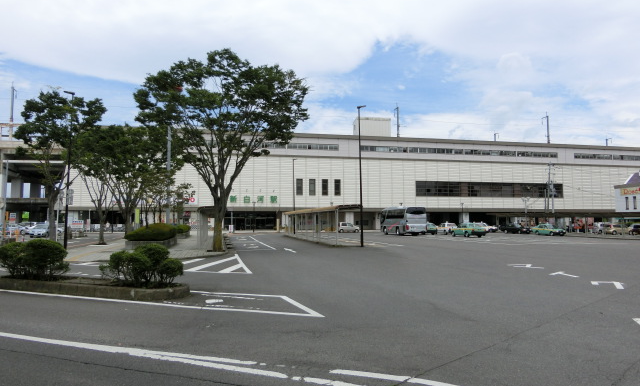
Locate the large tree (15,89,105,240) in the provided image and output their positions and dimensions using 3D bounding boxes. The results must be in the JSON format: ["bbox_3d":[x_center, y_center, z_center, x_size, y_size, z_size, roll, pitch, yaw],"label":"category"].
[{"bbox_3d":[-13.014,-1.047,23.117,4.600,8.200,4.400,1,-4,-13],"label":"large tree"}]

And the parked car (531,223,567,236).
[{"bbox_3d":[30.005,4.743,60.618,1.700,1.500,4.650,1,-4,-13],"label":"parked car"}]

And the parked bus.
[{"bbox_3d":[10.654,3.737,59.482,2.490,3.400,9.000,1,-4,-12],"label":"parked bus"}]

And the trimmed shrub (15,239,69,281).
[{"bbox_3d":[-6.869,1.618,11.421,1.450,1.000,1.400,-1,-4,22],"label":"trimmed shrub"}]

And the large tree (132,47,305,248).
[{"bbox_3d":[-5.007,-2.110,23.378,8.600,10.000,8.300,1,-4,-12],"label":"large tree"}]

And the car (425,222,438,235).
[{"bbox_3d":[13.805,4.833,61.916,1.700,1.520,4.650,1,-4,-12],"label":"car"}]

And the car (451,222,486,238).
[{"bbox_3d":[16.157,3.952,50.051,1.700,1.520,4.650,1,-4,-12],"label":"car"}]

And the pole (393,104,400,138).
[{"bbox_3d":[15.749,-12.409,94.998,0.600,10.800,1.300,1,-4,-13],"label":"pole"}]

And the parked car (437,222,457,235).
[{"bbox_3d":[16.805,4.792,61.317,1.700,1.520,4.600,1,-4,-13],"label":"parked car"}]

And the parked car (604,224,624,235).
[{"bbox_3d":[38.305,4.611,59.324,3.700,1.520,1.660,1,-4,-13],"label":"parked car"}]

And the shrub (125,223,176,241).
[{"bbox_3d":[-10.548,2.444,29.104,2.400,1.100,5.600,1,-4,-12],"label":"shrub"}]

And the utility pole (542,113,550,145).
[{"bbox_3d":[45.621,-10.637,92.848,0.500,10.400,1.600,1,-4,-12],"label":"utility pole"}]

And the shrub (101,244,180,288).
[{"bbox_3d":[-4.044,1.584,10.471,2.000,0.950,1.550,-1,-4,22],"label":"shrub"}]

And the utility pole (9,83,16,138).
[{"bbox_3d":[-49.871,-12.213,74.912,0.500,10.300,1.500,1,-4,-12],"label":"utility pole"}]

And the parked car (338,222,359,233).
[{"bbox_3d":[4.569,5.449,71.297,3.400,1.520,1.480,1,-4,-11],"label":"parked car"}]

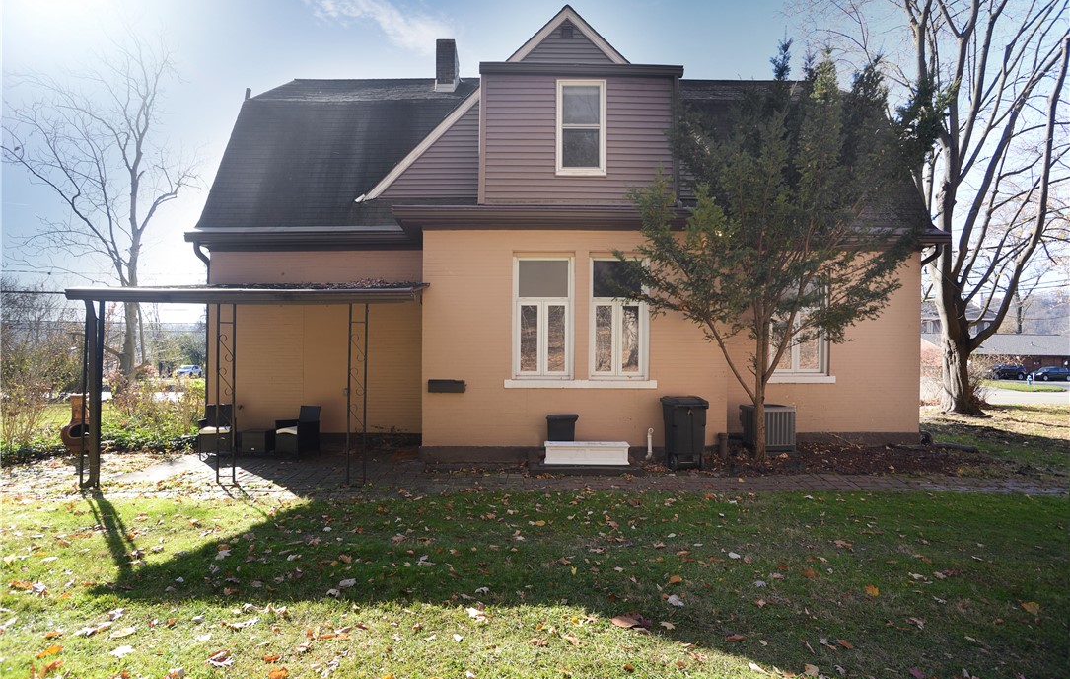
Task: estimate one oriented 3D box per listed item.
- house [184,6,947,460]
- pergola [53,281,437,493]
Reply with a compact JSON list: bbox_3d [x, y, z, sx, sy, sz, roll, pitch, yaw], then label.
[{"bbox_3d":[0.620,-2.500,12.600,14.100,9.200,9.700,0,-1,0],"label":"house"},{"bbox_3d":[-3.900,0.450,8.000,4.450,3.000,3.000,0,-1,0],"label":"pergola"}]

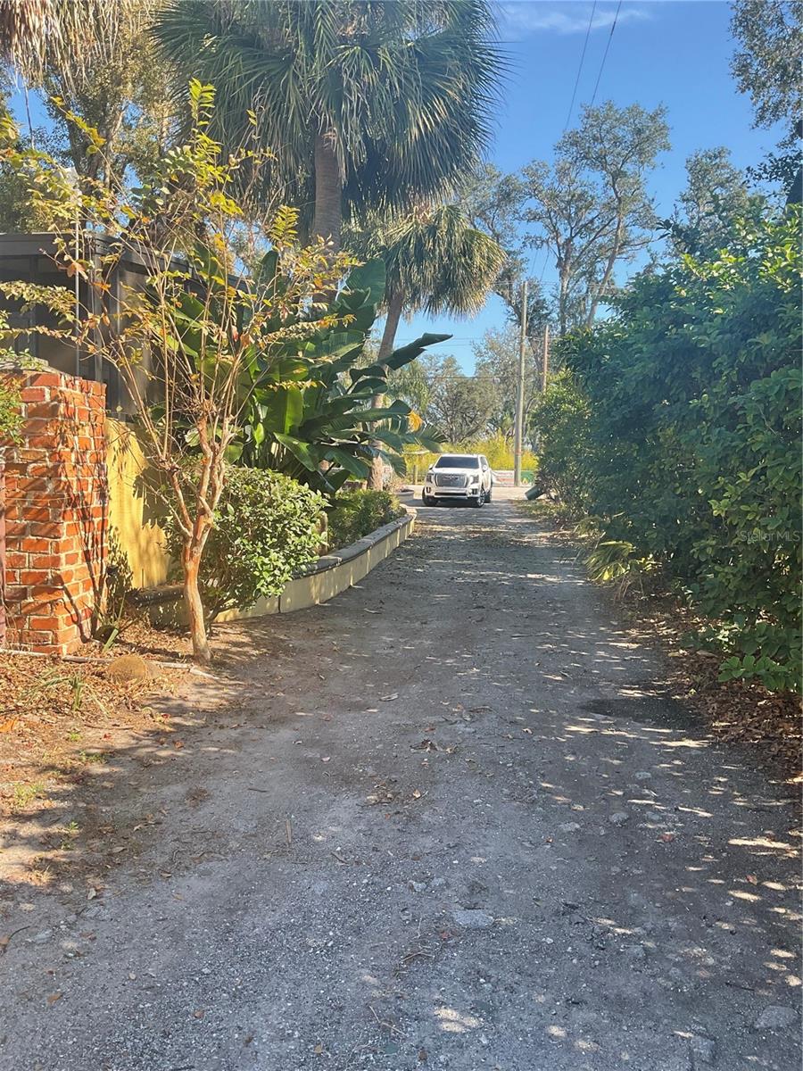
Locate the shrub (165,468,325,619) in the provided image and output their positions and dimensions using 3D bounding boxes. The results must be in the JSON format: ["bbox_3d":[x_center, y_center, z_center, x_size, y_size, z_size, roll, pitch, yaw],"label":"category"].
[{"bbox_3d":[-1.563,0.007,8.929,1.550,1.391,1.450,2,4,9],"label":"shrub"}]

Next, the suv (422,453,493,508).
[{"bbox_3d":[2.277,-2.152,34.413,2.080,1.940,5.360,2,4,10],"label":"suv"}]

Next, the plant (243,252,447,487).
[{"bbox_3d":[-0.836,-1.800,12.199,2.850,3.880,2.600,2,4,9],"label":"plant"}]

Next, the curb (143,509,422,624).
[{"bbox_3d":[-0.550,0.011,16.049,1.500,0.410,16.400,2,4,8],"label":"curb"}]

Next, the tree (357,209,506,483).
[{"bbox_3d":[0.526,-4.228,21.739,3.600,7.509,3.500,2,4,9],"label":"tree"}]

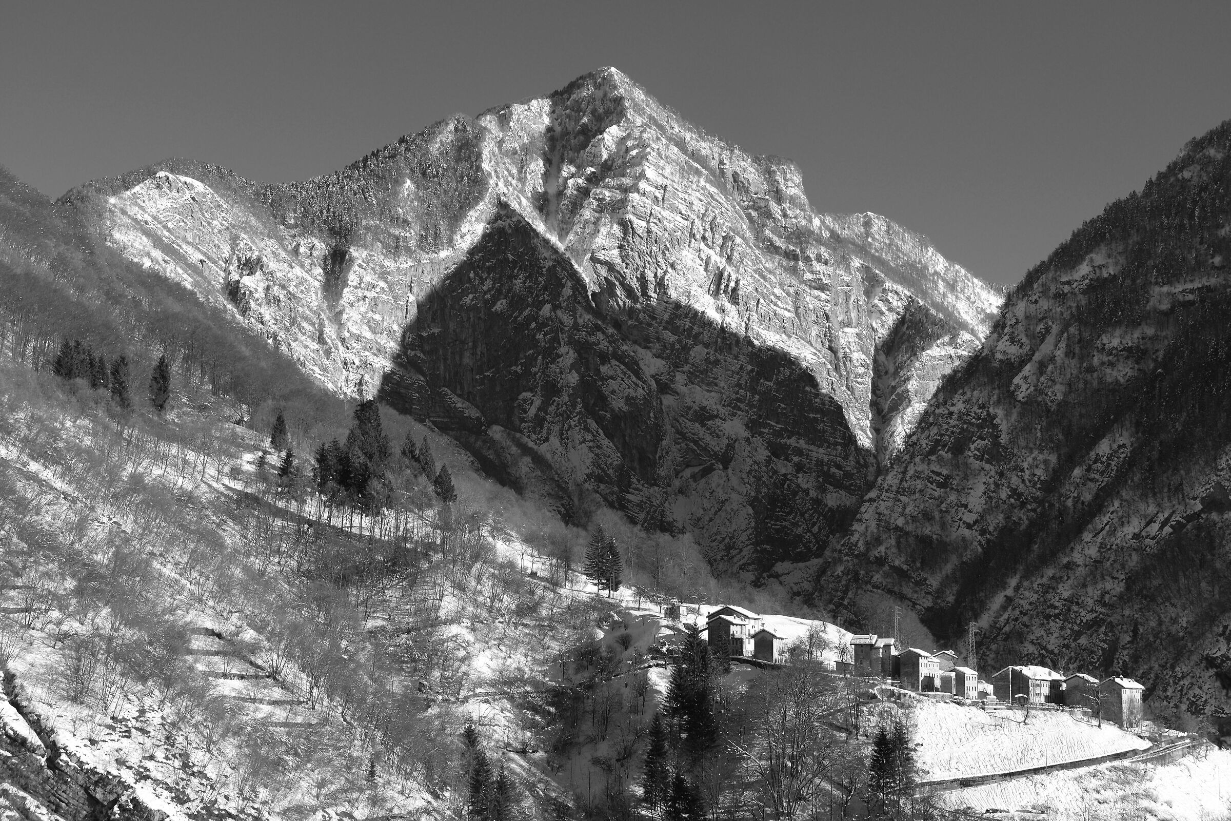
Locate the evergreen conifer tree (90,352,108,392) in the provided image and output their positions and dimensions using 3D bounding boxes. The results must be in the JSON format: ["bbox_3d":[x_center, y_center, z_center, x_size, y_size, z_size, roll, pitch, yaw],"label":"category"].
[{"bbox_3d":[-147.236,-10.413,633.019,5.346,11.818,5.346,2,-9,-13],"label":"evergreen conifer tree"}]

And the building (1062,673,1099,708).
[{"bbox_3d":[116.980,70.602,558.530,7.628,9.708,5.635,-8,-12,43],"label":"building"}]

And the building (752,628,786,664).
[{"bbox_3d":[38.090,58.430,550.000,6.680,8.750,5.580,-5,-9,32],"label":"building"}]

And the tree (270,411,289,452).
[{"bbox_3d":[-87.720,5.520,580.000,5.020,11.160,5.020,0,-8,0],"label":"tree"}]

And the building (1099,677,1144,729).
[{"bbox_3d":[124.489,71.908,546.404,8.221,12.963,8.389,6,-10,-35],"label":"building"}]

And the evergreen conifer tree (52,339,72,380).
[{"bbox_3d":[-149.360,-13.510,600.000,5.580,12.070,5.580,0,-8,0],"label":"evergreen conifer tree"}]

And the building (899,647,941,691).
[{"bbox_3d":[79.260,67.516,578.708,8.533,11.454,7.586,7,-11,-41],"label":"building"}]

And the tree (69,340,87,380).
[{"bbox_3d":[-145.010,-13.120,600.000,5.190,12.330,5.190,0,-8,0],"label":"tree"}]

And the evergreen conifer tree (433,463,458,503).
[{"bbox_3d":[-48.850,21.259,637.779,6.649,12.191,6.649,1,-9,-4],"label":"evergreen conifer tree"}]

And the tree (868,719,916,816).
[{"bbox_3d":[62.830,81.220,505.000,10.930,22.740,8.740,0,-8,0],"label":"tree"}]

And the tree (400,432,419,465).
[{"bbox_3d":[-59.788,11.486,647.143,5.346,10.693,5.346,1,-9,-5],"label":"tree"}]

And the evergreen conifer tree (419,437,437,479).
[{"bbox_3d":[-48.280,12.710,570.000,5.060,12.210,5.060,0,-8,0],"label":"evergreen conifer tree"}]

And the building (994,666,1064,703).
[{"bbox_3d":[104.500,69.550,562.000,10.840,9.420,17.220,-6,-10,39],"label":"building"}]

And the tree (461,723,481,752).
[{"bbox_3d":[-31.502,71.615,483.714,4.242,8.061,4.242,1,-9,-4],"label":"tree"}]

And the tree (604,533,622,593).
[{"bbox_3d":[-1.317,41.757,608.568,6.338,16.636,6.338,0,-8,0],"label":"tree"}]

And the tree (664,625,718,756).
[{"bbox_3d":[17.851,66.653,525.489,11.931,32.121,11.931,0,-9,2],"label":"tree"}]

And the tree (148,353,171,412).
[{"bbox_3d":[-120.950,-7.020,590.000,6.000,16.250,6.000,0,-8,0],"label":"tree"}]

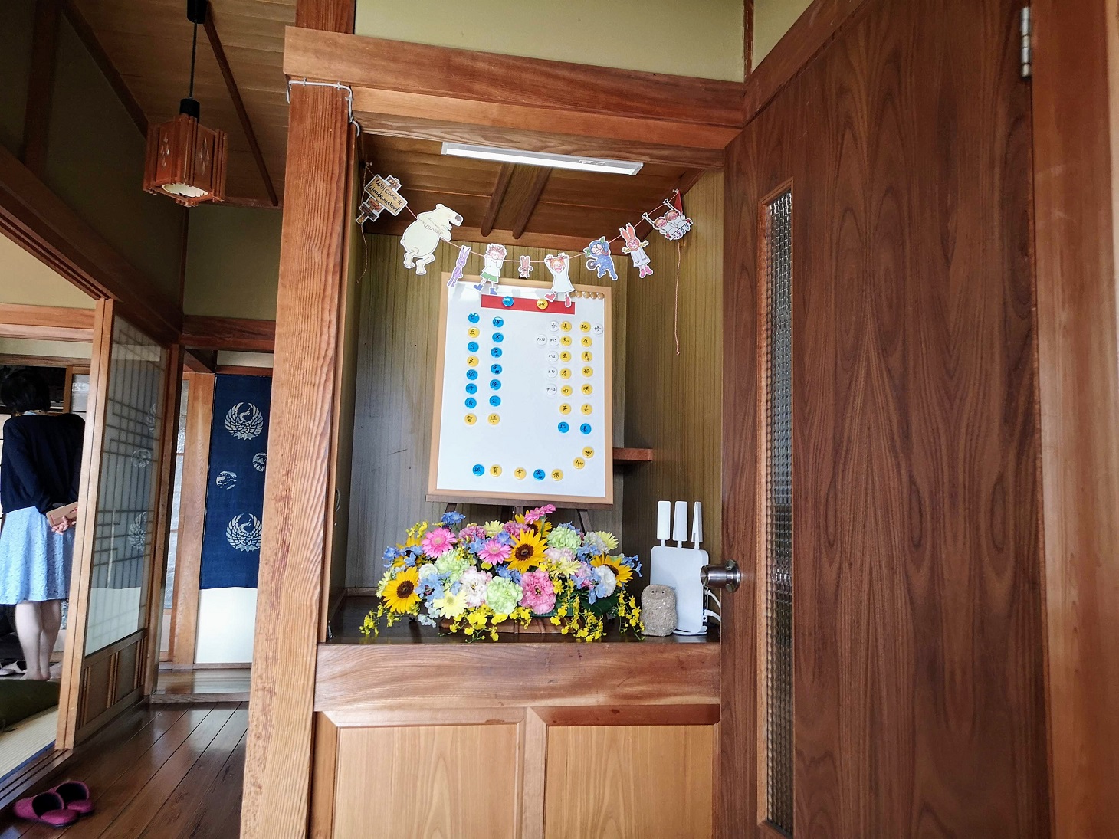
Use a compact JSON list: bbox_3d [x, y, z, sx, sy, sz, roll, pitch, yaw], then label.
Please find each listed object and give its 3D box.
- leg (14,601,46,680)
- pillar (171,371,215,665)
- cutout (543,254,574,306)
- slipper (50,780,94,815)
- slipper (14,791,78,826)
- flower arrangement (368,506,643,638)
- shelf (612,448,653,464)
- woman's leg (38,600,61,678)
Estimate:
[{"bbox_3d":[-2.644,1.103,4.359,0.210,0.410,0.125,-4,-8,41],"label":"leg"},{"bbox_3d":[-2.229,0.584,5.347,0.125,1.762,0.125,3,-6,-11],"label":"pillar"},{"bbox_3d":[-0.002,-0.355,2.220,0.073,0.128,0.004,3,-6,-11],"label":"cutout"},{"bbox_3d":[-1.546,1.157,2.717,0.250,0.085,0.095,-2,-7,27],"label":"slipper"},{"bbox_3d":[-1.537,1.146,2.615,0.250,0.085,0.095,-1,-7,26],"label":"slipper"},{"bbox_3d":[-0.133,0.336,1.984,0.590,0.280,0.330,3,-6,-11],"label":"flower arrangement"},{"bbox_3d":[0.065,0.112,2.661,0.360,0.033,0.310,3,-6,-11],"label":"shelf"},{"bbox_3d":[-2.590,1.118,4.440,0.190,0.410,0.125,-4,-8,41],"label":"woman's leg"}]

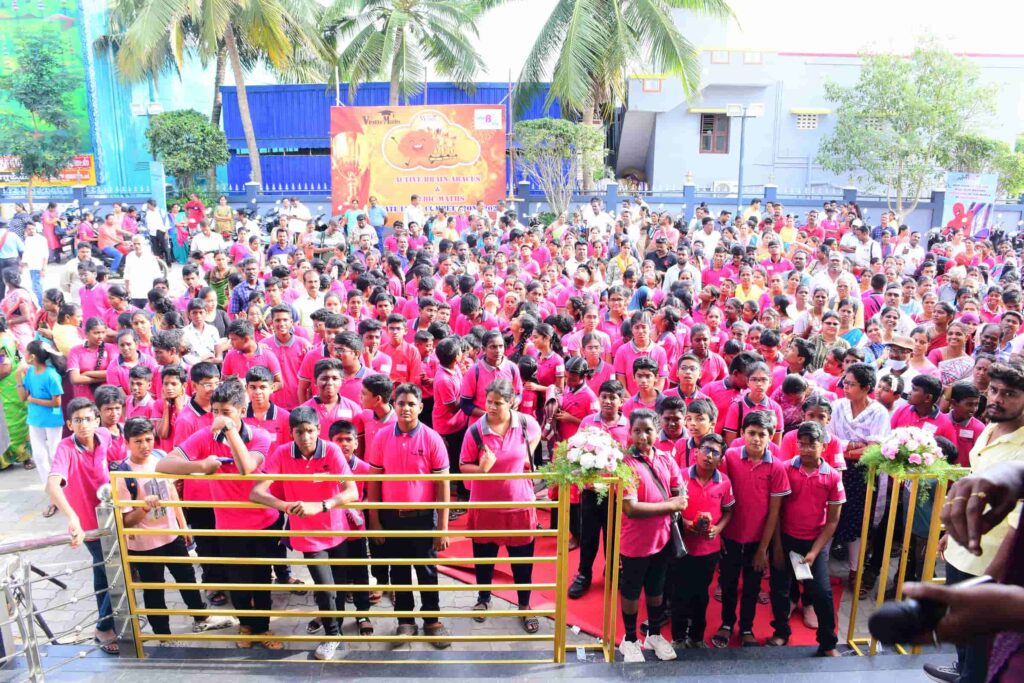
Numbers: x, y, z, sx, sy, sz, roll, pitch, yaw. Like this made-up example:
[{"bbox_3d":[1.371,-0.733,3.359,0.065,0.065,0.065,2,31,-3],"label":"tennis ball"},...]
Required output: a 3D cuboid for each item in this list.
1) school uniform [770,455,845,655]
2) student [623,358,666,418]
[{"bbox_3d":[1.686,1.189,4.367,0.420,1.170,0.340,5,15,19],"label":"school uniform"},{"bbox_3d":[0.932,0.819,5.365,0.420,1.480,0.290,2,14,8],"label":"student"}]

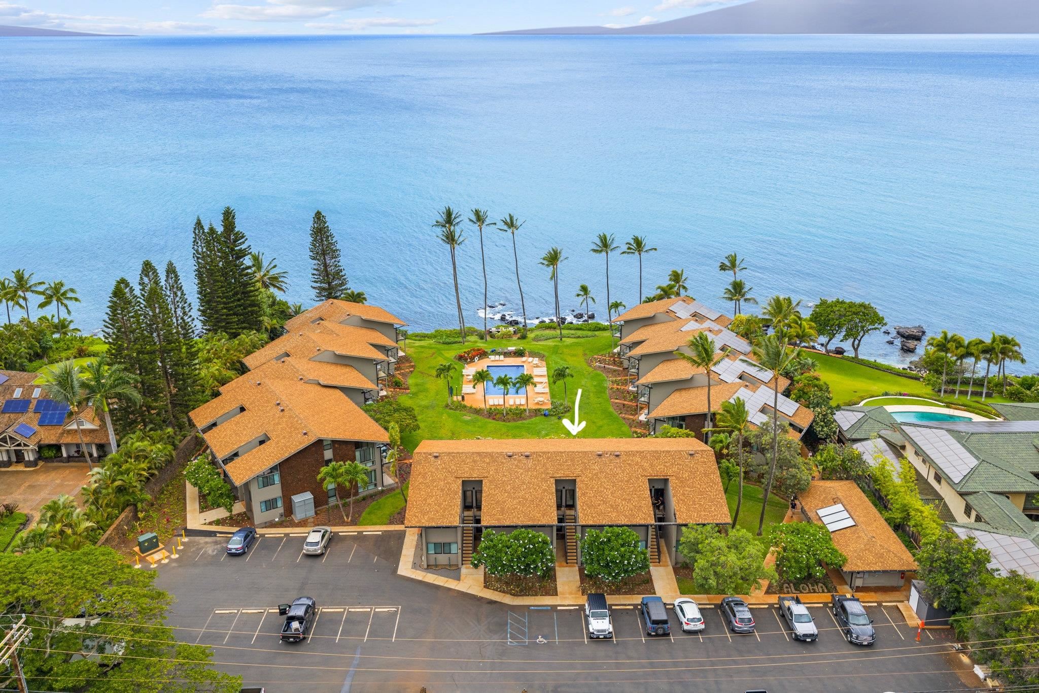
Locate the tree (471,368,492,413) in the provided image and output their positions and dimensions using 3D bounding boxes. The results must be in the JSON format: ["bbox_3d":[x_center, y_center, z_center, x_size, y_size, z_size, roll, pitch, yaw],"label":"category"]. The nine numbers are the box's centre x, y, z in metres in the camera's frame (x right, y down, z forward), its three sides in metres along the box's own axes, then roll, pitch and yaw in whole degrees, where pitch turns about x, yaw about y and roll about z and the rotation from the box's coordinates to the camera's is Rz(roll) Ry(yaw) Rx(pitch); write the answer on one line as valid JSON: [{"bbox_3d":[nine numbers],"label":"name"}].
[{"bbox_3d":[-5.336,6.392,116.075,3.132,7.032,3.038,0,21,0],"label":"tree"}]

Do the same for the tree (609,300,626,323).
[{"bbox_3d":[18.786,-5.930,155.868,3.120,6.300,3.120,0,21,0],"label":"tree"}]

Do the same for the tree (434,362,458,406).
[{"bbox_3d":[-10.923,5.667,121.816,3.304,7.223,3.304,0,21,0],"label":"tree"}]

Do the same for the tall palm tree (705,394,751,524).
[{"bbox_3d":[21.120,12.541,85.005,5.000,15.931,5.000,0,21,0],"label":"tall palm tree"}]

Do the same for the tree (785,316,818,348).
[{"bbox_3d":[50.865,-2.552,146.417,6.177,6.428,6.177,0,21,0],"label":"tree"}]

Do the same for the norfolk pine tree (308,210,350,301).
[{"bbox_3d":[-35.642,-13.092,149.474,8.390,24.450,8.390,0,21,0],"label":"norfolk pine tree"}]

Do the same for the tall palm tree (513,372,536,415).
[{"bbox_3d":[0.775,7.010,118.673,3.337,6.941,3.337,0,21,0],"label":"tall palm tree"}]

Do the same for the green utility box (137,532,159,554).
[{"bbox_3d":[-38.697,20.440,84.302,1.650,1.450,1.100,-18,28,-39],"label":"green utility box"}]

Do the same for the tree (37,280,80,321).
[{"bbox_3d":[-84.908,-6.474,150.049,7.340,12.250,7.340,0,21,0],"label":"tree"}]

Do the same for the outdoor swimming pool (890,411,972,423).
[{"bbox_3d":[59.388,10.640,116.602,12.500,0.800,6.000,5,22,12],"label":"outdoor swimming pool"}]

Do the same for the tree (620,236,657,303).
[{"bbox_3d":[22.726,-12.341,155.919,6.950,18.590,6.950,0,21,0],"label":"tree"}]

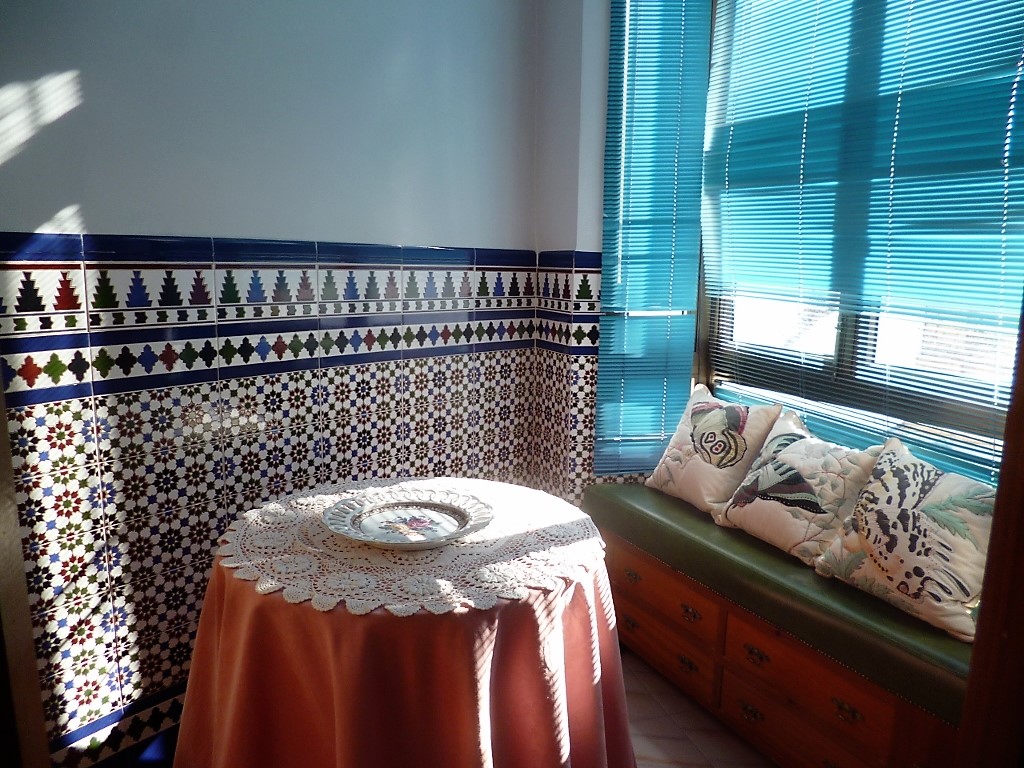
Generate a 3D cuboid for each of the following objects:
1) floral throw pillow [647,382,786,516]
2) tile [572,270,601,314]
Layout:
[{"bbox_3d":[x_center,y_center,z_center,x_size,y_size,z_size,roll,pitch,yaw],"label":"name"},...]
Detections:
[{"bbox_3d":[0.615,0.196,2.226,0.130,0.385,0.385,35,-9,-28],"label":"floral throw pillow"},{"bbox_3d":[0.243,-0.295,2.289,0.100,0.145,0.012,1,9,2],"label":"tile"}]

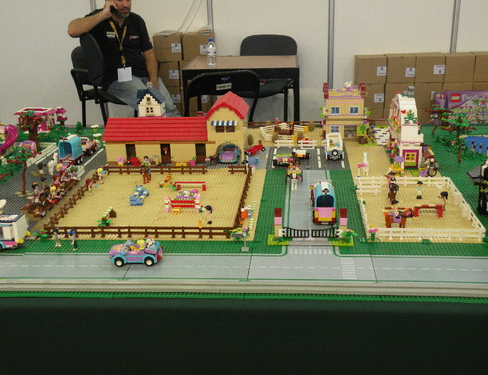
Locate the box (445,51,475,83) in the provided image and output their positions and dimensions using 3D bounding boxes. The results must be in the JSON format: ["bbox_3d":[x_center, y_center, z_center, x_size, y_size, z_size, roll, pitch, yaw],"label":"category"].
[{"bbox_3d":[1.710,-0.960,4.873,0.227,0.206,0.190,0,20,5],"label":"box"}]

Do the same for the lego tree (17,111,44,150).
[{"bbox_3d":[-0.750,-0.202,2.144,0.088,0.142,0.080,0,20,5],"label":"lego tree"}]

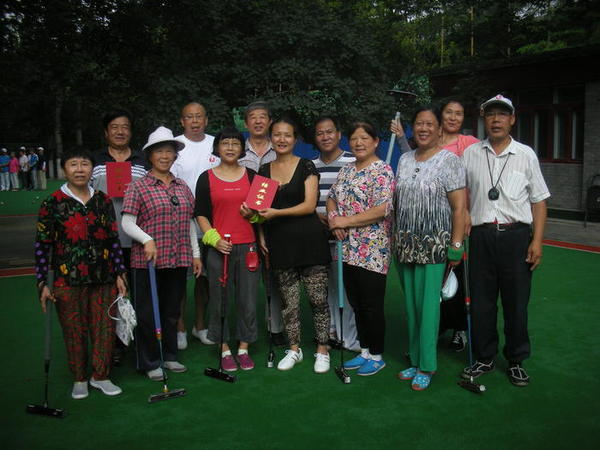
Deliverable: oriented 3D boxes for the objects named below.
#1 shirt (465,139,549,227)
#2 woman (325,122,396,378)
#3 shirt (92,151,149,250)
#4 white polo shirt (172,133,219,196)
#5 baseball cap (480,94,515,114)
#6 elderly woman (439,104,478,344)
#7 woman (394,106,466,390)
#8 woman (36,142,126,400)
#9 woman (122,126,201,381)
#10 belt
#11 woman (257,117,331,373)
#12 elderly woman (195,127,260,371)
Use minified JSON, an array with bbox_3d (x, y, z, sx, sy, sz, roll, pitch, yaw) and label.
[{"bbox_3d":[1.217,-0.243,3.577,0.510,0.538,0.280,2,7,23],"label":"shirt"},{"bbox_3d":[0.373,0.155,3.737,0.450,1.563,0.390,2,9,28],"label":"woman"},{"bbox_3d":[-1.194,-0.184,4.037,0.540,0.673,0.290,-3,7,-13],"label":"shirt"},{"bbox_3d":[-0.747,-0.313,4.334,0.530,0.690,0.280,-2,7,-11],"label":"white polo shirt"},{"bbox_3d":[1.124,-0.683,3.467,0.190,0.130,0.260,2,7,22],"label":"baseball cap"},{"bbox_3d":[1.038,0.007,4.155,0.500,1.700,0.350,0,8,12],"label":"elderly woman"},{"bbox_3d":[0.752,0.133,3.498,0.460,1.610,0.320,3,8,27],"label":"woman"},{"bbox_3d":[-1.289,0.282,3.563,0.510,1.460,0.340,-4,8,-14],"label":"woman"},{"bbox_3d":[-0.866,0.184,3.792,0.480,1.566,0.360,-5,8,-20],"label":"woman"},{"bbox_3d":[1.179,0.015,3.540,0.335,0.055,0.240,1,8,22],"label":"belt"},{"bbox_3d":[-0.041,0.129,3.868,0.480,1.604,0.370,0,8,15],"label":"woman"},{"bbox_3d":[-0.457,0.146,3.880,0.450,1.533,0.320,-2,7,-8],"label":"elderly woman"}]

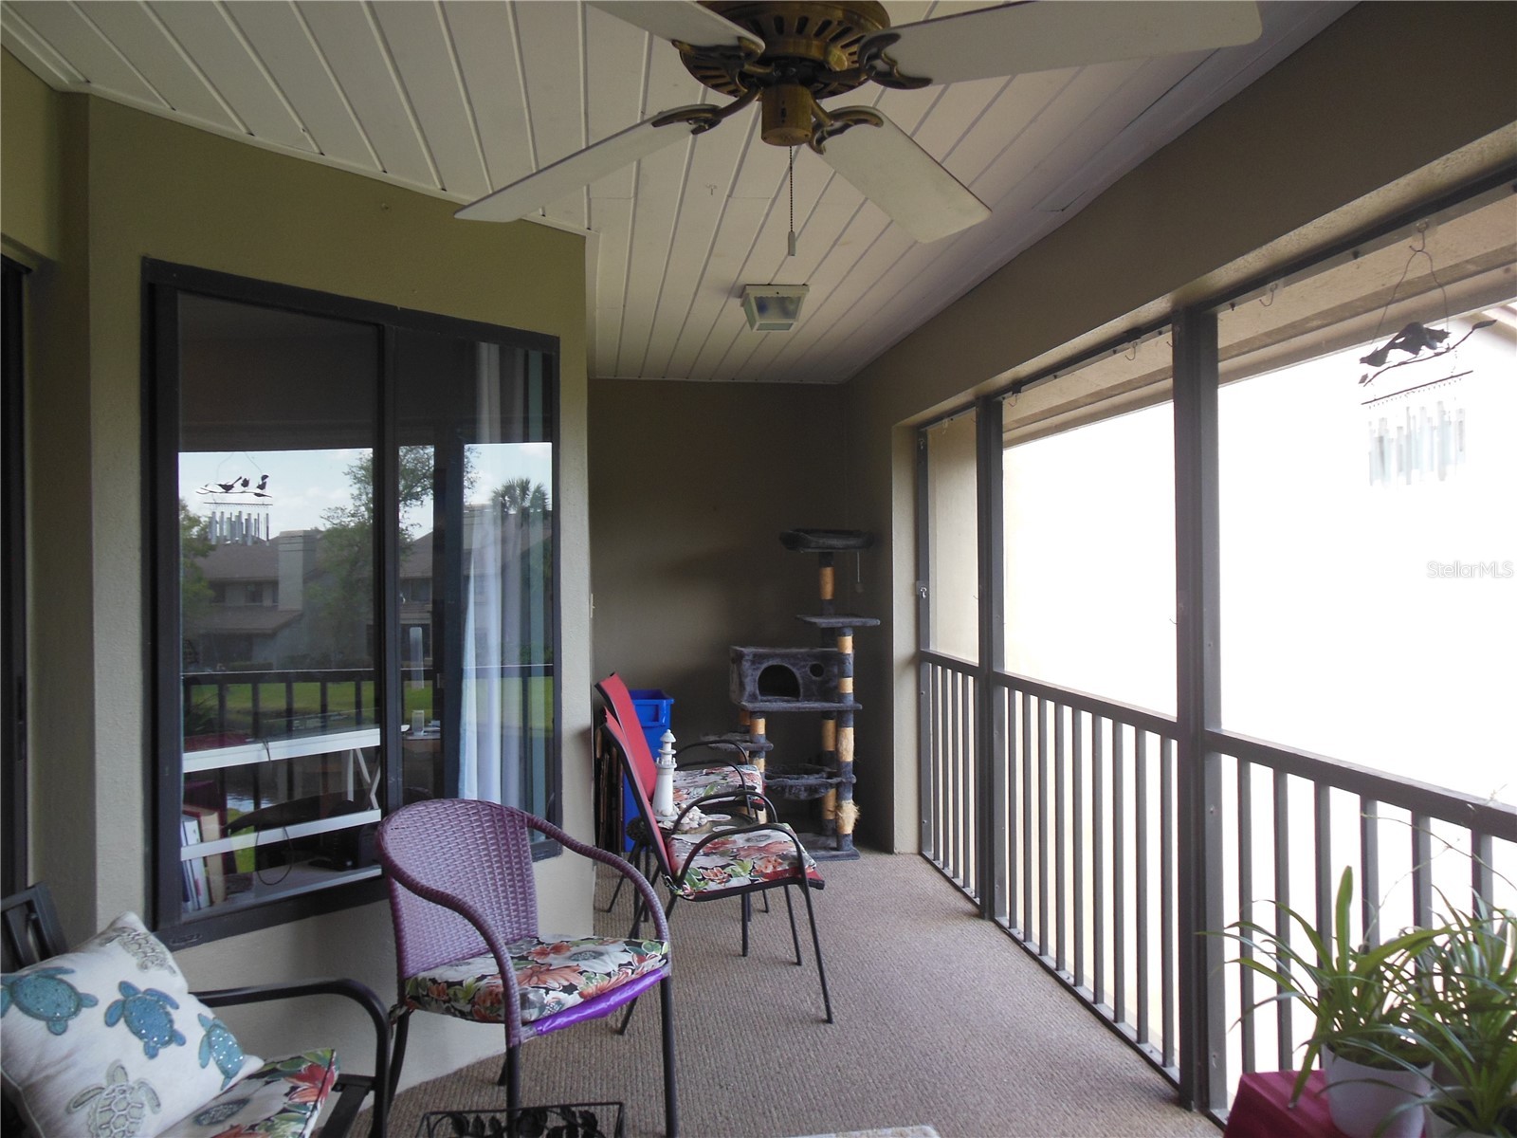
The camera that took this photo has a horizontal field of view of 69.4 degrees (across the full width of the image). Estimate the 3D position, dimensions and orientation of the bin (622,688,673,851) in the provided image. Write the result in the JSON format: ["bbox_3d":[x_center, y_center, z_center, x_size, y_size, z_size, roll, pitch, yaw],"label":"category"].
[{"bbox_3d":[-0.578,1.001,5.539,0.275,0.745,0.460,0,0,-8],"label":"bin"}]

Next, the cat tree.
[{"bbox_3d":[0.184,0.589,5.447,0.710,1.560,0.620,0,0,-8],"label":"cat tree"}]

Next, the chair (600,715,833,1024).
[{"bbox_3d":[-0.156,0.919,3.534,0.700,0.925,0.530,0,0,-8],"label":"chair"}]

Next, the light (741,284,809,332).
[{"bbox_3d":[0.058,-0.978,4.141,0.228,0.130,0.228,0,0,-8],"label":"light"}]

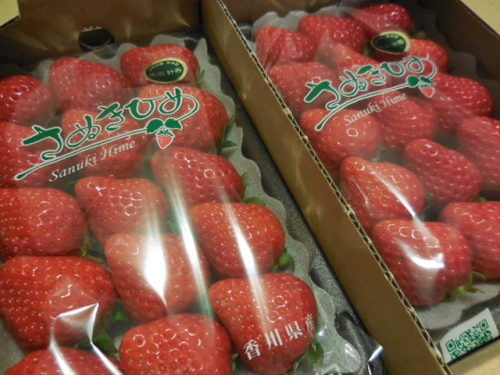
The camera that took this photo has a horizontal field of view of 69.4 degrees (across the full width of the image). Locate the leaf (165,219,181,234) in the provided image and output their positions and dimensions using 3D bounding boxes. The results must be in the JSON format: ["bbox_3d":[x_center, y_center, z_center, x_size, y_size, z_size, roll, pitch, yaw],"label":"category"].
[{"bbox_3d":[-0.037,0.019,0.173,0.008,0.004,0.007,0,59,-4],"label":"leaf"}]

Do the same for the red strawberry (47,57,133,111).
[{"bbox_3d":[-0.089,-0.056,0.204,0.043,0.034,0.034,17,55,-28],"label":"red strawberry"}]

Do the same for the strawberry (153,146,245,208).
[{"bbox_3d":[-0.025,-0.003,0.177,0.045,0.034,0.034,17,55,-28],"label":"strawberry"}]

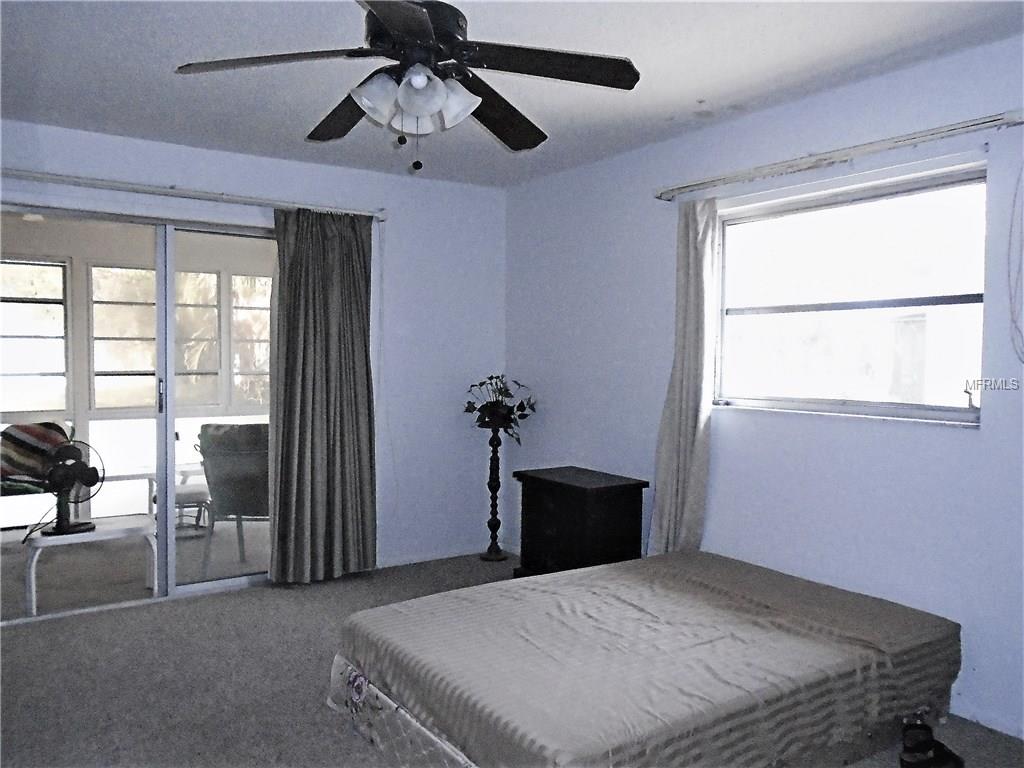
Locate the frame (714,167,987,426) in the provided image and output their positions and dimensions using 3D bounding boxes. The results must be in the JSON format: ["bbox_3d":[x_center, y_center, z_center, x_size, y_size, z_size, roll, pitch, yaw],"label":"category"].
[{"bbox_3d":[1.375,-0.345,3.310,0.087,0.951,1.253,-1,3,-36],"label":"frame"}]

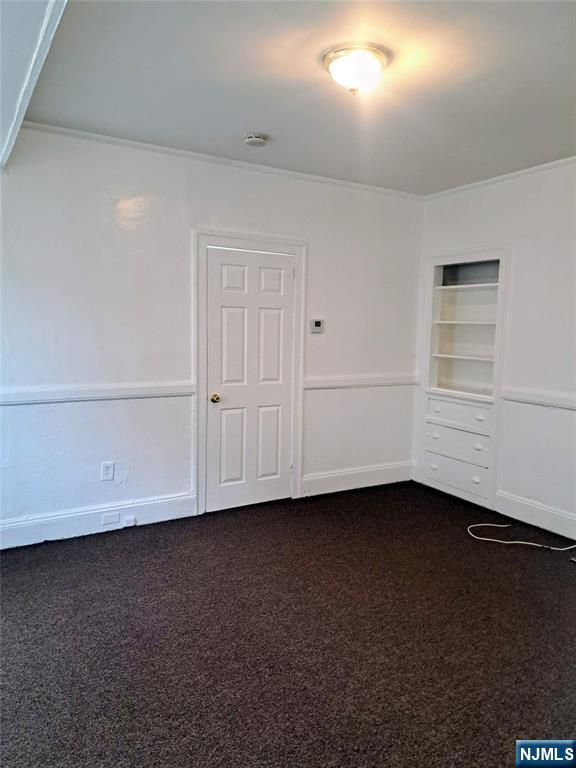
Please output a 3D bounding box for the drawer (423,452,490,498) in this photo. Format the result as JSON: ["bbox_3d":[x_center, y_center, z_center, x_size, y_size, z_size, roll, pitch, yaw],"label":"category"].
[{"bbox_3d":[1.544,0.775,4.699,0.270,0.239,0.691,-3,7,-31],"label":"drawer"}]

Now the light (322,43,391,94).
[{"bbox_3d":[0.308,-1.385,2.412,0.312,0.140,0.312,1,6,0],"label":"light"}]

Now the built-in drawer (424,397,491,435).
[{"bbox_3d":[1.553,0.272,4.643,0.270,0.217,0.691,-3,7,-31],"label":"built-in drawer"}]

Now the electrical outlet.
[{"bbox_3d":[-1.246,0.613,3.690,0.077,0.123,0.012,-3,7,-31],"label":"electrical outlet"}]

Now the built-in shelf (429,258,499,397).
[{"bbox_3d":[1.597,-0.466,4.578,0.290,1.107,0.691,-3,7,-31],"label":"built-in shelf"}]

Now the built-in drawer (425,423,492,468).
[{"bbox_3d":[1.548,0.522,4.670,0.270,0.258,0.691,-3,7,-31],"label":"built-in drawer"}]

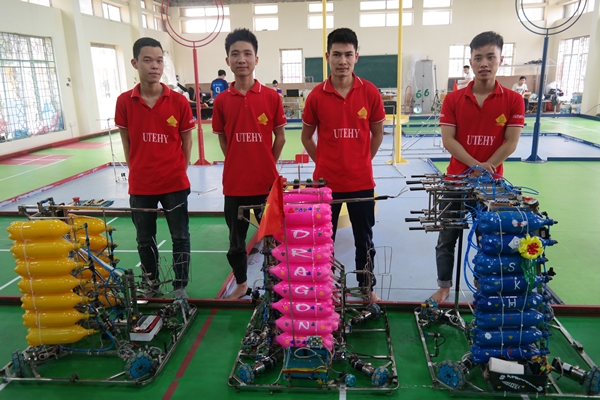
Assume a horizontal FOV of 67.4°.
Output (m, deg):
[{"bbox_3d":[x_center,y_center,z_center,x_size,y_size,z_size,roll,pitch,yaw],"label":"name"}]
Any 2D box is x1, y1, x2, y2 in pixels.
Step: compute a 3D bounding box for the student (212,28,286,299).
[{"bbox_3d":[-0.322,-0.177,2.894,0.470,1.715,0.320,-3,16,-5],"label":"student"}]

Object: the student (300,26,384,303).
[{"bbox_3d":[0.269,-0.167,2.824,0.500,1.695,0.320,-1,16,3],"label":"student"}]

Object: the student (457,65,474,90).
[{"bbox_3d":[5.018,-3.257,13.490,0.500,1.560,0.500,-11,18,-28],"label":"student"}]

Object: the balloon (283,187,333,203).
[{"bbox_3d":[0.007,-0.025,2.041,0.285,0.094,0.094,0,16,6],"label":"balloon"}]

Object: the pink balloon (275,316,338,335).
[{"bbox_3d":[0.012,0.623,2.224,0.285,0.094,0.094,0,16,6],"label":"pink balloon"}]

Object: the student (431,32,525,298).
[{"bbox_3d":[1.086,-0.155,2.758,0.550,1.655,0.360,3,16,16],"label":"student"}]

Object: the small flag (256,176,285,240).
[{"bbox_3d":[-0.132,0.034,2.009,0.120,0.280,0.080,2,16,15],"label":"small flag"}]

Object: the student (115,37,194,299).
[{"bbox_3d":[-0.962,-0.174,2.978,0.500,1.705,0.320,-4,16,-7],"label":"student"}]

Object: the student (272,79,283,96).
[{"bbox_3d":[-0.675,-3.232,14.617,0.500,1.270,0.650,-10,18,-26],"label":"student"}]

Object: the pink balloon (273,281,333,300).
[{"bbox_3d":[0.012,0.439,2.172,0.285,0.094,0.094,0,16,6],"label":"pink balloon"}]

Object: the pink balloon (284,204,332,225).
[{"bbox_3d":[0.007,0.067,2.067,0.285,0.094,0.094,0,16,6],"label":"pink balloon"}]

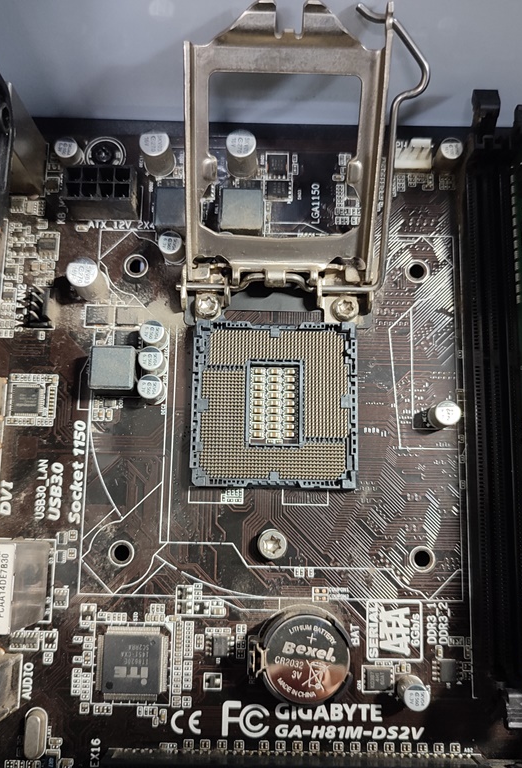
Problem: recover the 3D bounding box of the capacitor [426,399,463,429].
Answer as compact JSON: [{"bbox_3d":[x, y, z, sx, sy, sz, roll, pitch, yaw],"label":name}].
[{"bbox_3d":[0.046,0.008,0.179,0.006,0.008,0.006,1,80,0],"label":"capacitor"}]

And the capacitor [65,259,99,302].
[{"bbox_3d":[-0.044,-0.027,0.181,0.008,0.012,0.008,1,80,0],"label":"capacitor"}]

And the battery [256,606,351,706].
[{"bbox_3d":[0.011,0.065,0.170,0.021,0.004,0.021,1,80,0],"label":"battery"}]

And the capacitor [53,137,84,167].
[{"bbox_3d":[-0.052,-0.062,0.192,0.006,0.006,0.006,1,80,0],"label":"capacitor"}]

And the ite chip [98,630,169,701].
[{"bbox_3d":[-0.031,0.068,0.172,0.016,0.002,0.016,1,80,0],"label":"ite chip"}]

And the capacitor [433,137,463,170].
[{"bbox_3d":[0.051,-0.062,0.192,0.006,0.007,0.006,1,80,0],"label":"capacitor"}]

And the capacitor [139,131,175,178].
[{"bbox_3d":[-0.028,-0.062,0.189,0.008,0.011,0.008,1,80,0],"label":"capacitor"}]

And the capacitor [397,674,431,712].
[{"bbox_3d":[0.036,0.073,0.167,0.006,0.009,0.006,1,80,0],"label":"capacitor"}]

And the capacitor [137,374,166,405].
[{"bbox_3d":[-0.028,0.001,0.180,0.006,0.008,0.006,1,80,0],"label":"capacitor"}]

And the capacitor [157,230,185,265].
[{"bbox_3d":[-0.024,-0.036,0.187,0.006,0.007,0.006,1,80,0],"label":"capacitor"}]

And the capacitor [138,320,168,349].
[{"bbox_3d":[-0.028,-0.013,0.183,0.006,0.007,0.006,1,80,0],"label":"capacitor"}]

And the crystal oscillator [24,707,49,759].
[{"bbox_3d":[-0.053,0.083,0.167,0.005,0.004,0.011,1,80,0],"label":"crystal oscillator"}]

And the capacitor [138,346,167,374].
[{"bbox_3d":[-0.028,-0.006,0.182,0.006,0.007,0.006,1,80,0],"label":"capacitor"}]

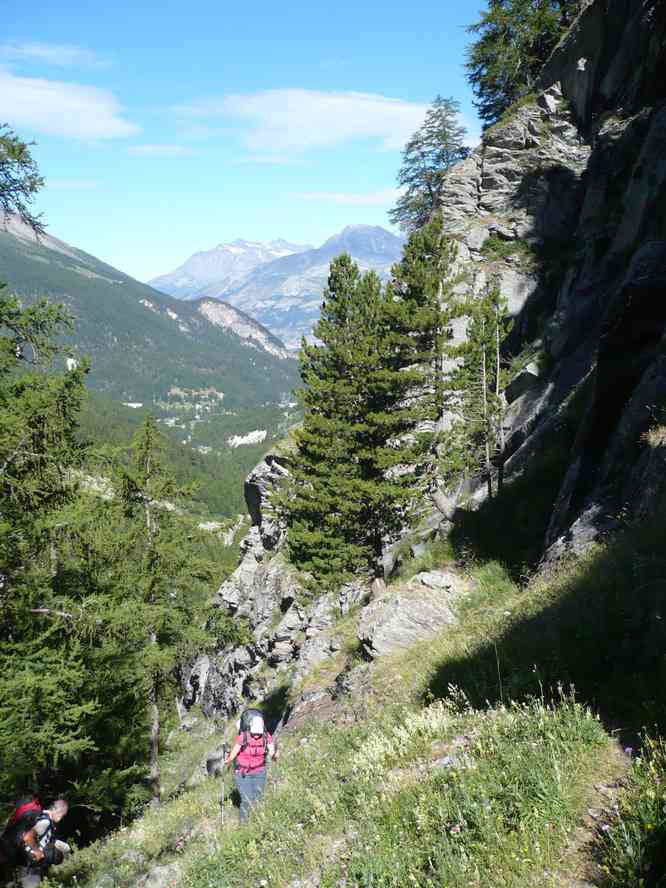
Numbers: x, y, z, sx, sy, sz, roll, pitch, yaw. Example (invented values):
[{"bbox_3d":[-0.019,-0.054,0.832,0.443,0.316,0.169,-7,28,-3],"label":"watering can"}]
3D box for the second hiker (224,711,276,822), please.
[{"bbox_3d":[-1.097,4.243,11.803,0.650,1.580,0.700,-1,7,-10],"label":"second hiker"}]

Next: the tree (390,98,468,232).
[{"bbox_3d":[4.999,-14.387,46.574,4.190,7.000,3.980,0,7,0],"label":"tree"}]

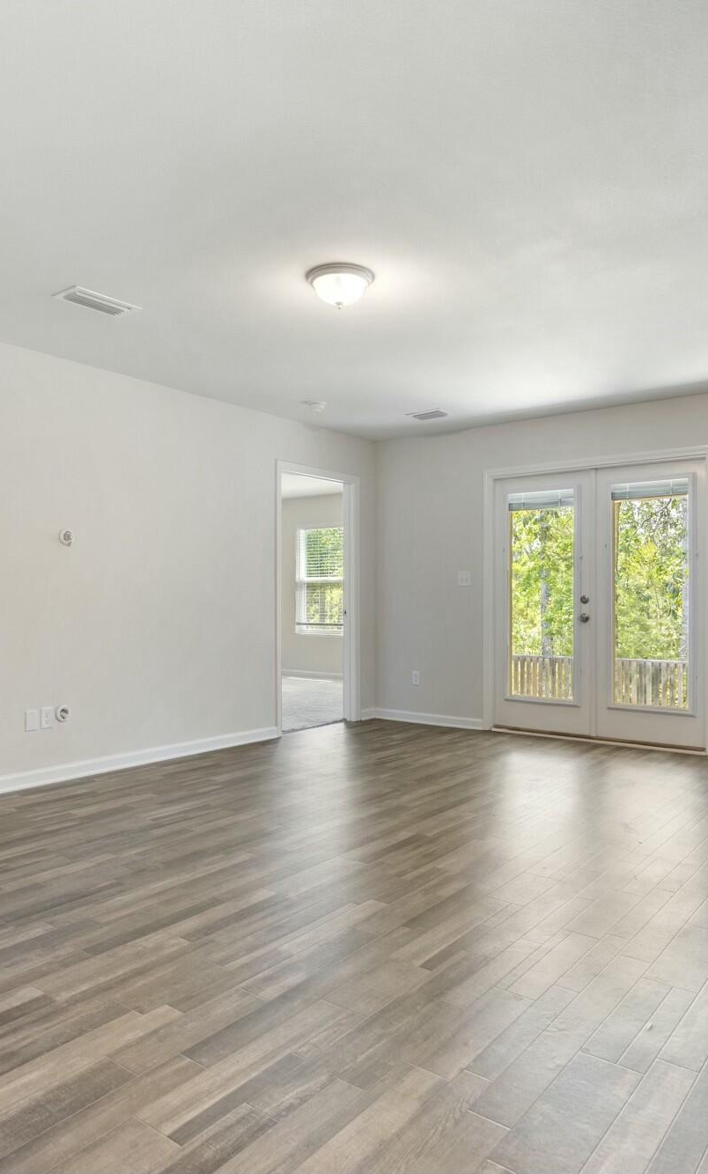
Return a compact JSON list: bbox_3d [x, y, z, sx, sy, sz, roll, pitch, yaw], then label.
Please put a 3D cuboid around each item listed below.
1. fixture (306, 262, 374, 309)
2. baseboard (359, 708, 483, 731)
[{"bbox_3d":[-0.059,-1.265,3.369,0.300,0.136,0.300,0,-1,0],"label":"fixture"},{"bbox_3d":[0.559,1.107,6.514,1.070,0.088,0.220,-1,-1,38],"label":"baseboard"}]

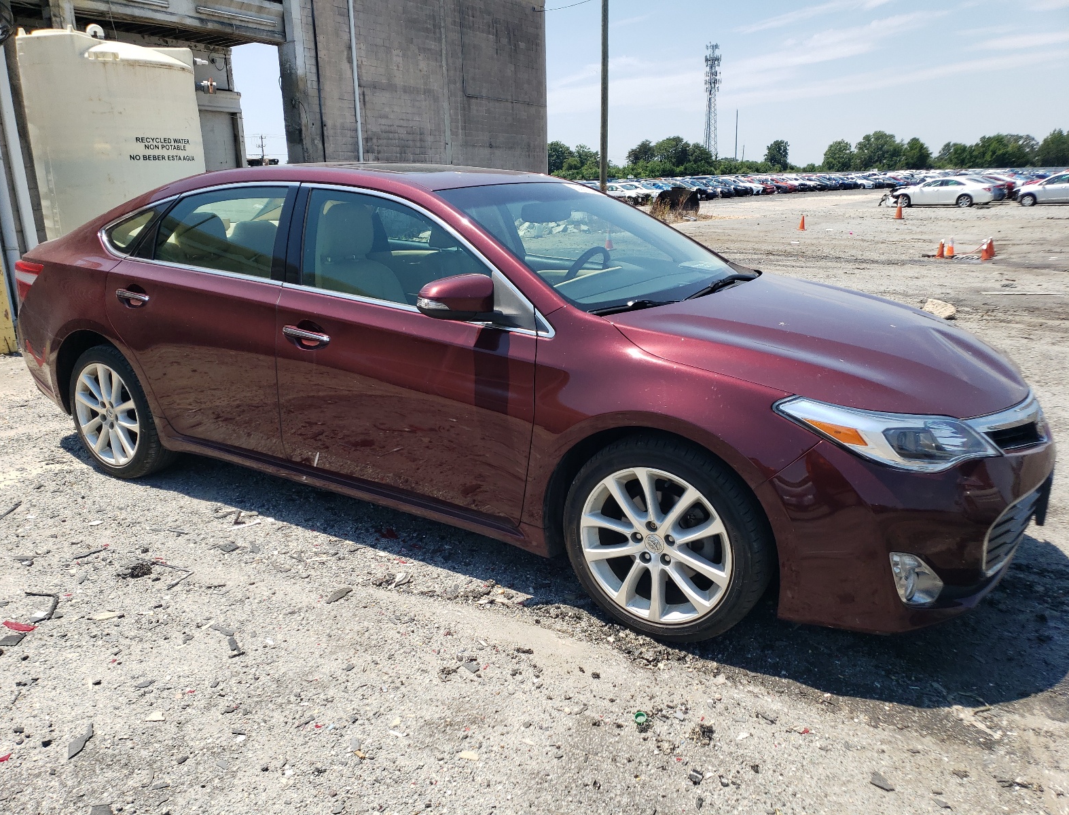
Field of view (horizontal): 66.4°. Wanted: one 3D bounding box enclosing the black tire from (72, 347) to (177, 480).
[{"bbox_3d":[-1.984,0.012,3.993,0.660,0.655,0.225,9,18,30],"label":"black tire"}]

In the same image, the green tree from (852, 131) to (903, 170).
[{"bbox_3d":[84.044,-62.409,200.000,12.274,10.938,11.660,6,17,23],"label":"green tree"}]

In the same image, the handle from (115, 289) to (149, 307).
[{"bbox_3d":[-1.758,-0.484,3.574,0.215,0.042,0.050,9,18,30],"label":"handle"}]

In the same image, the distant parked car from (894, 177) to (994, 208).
[{"bbox_3d":[20.450,-10.860,41.100,4.750,1.450,1.820,9,18,33],"label":"distant parked car"}]

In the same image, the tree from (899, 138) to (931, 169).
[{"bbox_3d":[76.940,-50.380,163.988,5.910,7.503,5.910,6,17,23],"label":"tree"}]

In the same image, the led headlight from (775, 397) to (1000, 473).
[{"bbox_3d":[0.988,0.060,2.283,0.585,0.210,0.355,9,18,29],"label":"led headlight"}]

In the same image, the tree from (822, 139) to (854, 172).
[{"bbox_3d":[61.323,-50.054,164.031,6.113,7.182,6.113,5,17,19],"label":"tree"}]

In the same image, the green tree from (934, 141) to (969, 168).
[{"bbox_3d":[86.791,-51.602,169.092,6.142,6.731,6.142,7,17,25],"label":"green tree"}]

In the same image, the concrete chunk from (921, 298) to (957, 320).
[{"bbox_3d":[4.188,-1.020,8.450,0.360,0.165,0.250,5,16,19],"label":"concrete chunk"}]

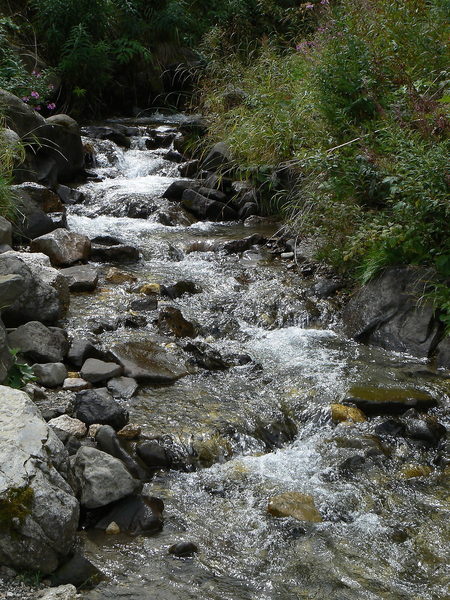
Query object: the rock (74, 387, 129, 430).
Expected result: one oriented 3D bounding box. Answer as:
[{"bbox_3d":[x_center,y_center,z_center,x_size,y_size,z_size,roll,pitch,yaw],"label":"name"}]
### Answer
[{"bbox_3d":[-0.665,0.585,6.300,0.299,0.200,0.250,0,12,0],"label":"rock"}]

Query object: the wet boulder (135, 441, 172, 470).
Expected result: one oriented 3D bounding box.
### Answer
[{"bbox_3d":[-0.305,0.669,5.100,0.160,0.120,0.140,0,12,0],"label":"wet boulder"}]

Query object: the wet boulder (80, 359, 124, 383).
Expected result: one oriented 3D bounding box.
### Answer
[{"bbox_3d":[-0.728,0.422,6.950,0.248,0.140,0.200,0,12,0],"label":"wet boulder"}]

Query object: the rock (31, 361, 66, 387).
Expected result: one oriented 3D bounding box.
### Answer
[{"bbox_3d":[-1.035,0.439,6.950,0.200,0.135,0.175,0,12,0],"label":"rock"}]

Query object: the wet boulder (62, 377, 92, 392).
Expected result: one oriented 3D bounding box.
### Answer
[{"bbox_3d":[-0.845,0.484,6.750,0.172,0.080,0.130,0,12,0],"label":"wet boulder"}]

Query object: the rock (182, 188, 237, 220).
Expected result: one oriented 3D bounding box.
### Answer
[{"bbox_3d":[-0.109,-0.686,8.450,0.381,0.216,0.266,0,12,0],"label":"rock"}]

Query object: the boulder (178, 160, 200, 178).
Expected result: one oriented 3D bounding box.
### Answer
[{"bbox_3d":[-0.355,-1.302,11.800,0.230,0.180,0.200,0,12,0],"label":"boulder"}]

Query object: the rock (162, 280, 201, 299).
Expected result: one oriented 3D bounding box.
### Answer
[{"bbox_3d":[-0.284,-0.065,7.700,0.250,0.120,0.190,0,12,0],"label":"rock"}]

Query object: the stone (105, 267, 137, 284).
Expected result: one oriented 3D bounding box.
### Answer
[{"bbox_3d":[-0.789,-0.175,8.902,0.242,0.120,0.200,0,12,0],"label":"stone"}]

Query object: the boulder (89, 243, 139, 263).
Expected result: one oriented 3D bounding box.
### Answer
[{"bbox_3d":[-0.803,-0.339,8.600,0.350,0.140,0.250,0,12,0],"label":"boulder"}]

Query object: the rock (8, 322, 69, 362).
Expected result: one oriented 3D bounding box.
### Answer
[{"bbox_3d":[-1.029,0.232,6.500,0.340,0.210,0.270,0,12,0],"label":"rock"}]

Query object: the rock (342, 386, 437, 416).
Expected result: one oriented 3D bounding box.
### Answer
[{"bbox_3d":[0.768,0.477,5.501,0.401,0.107,0.201,0,12,0],"label":"rock"}]

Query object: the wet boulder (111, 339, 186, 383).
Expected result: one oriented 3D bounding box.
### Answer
[{"bbox_3d":[-0.386,0.305,6.000,0.350,0.151,0.280,-3,13,-15],"label":"wet boulder"}]

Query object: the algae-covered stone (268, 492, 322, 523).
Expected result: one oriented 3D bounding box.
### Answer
[{"bbox_3d":[0.282,0.845,4.752,0.209,0.100,0.146,0,12,0],"label":"algae-covered stone"}]

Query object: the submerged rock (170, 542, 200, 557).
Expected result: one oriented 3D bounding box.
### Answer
[{"bbox_3d":[-0.176,1.068,5.002,0.127,0.070,0.095,0,12,0],"label":"submerged rock"}]

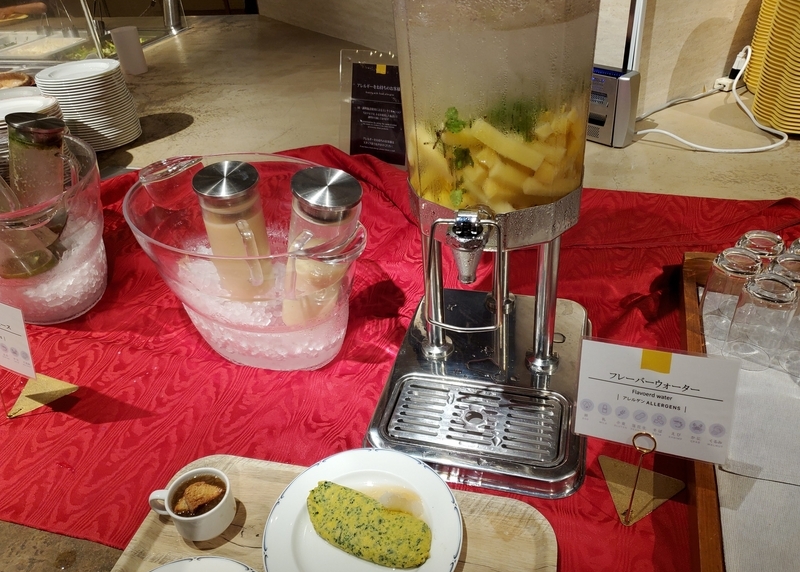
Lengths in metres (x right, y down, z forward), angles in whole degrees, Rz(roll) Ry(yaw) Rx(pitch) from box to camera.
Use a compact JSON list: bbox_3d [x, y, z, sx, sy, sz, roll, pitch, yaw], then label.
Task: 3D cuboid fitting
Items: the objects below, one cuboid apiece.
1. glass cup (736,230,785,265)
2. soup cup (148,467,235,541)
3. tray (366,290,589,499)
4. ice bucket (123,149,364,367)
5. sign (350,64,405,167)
[{"bbox_3d":[0.497,-0.013,0.851,0.061,0.112,0.061,5,35,15],"label":"glass cup"},{"bbox_3d":[-0.224,0.236,0.645,0.095,0.048,0.065,5,35,15],"label":"soup cup"},{"bbox_3d":[0.118,0.117,0.806,0.261,0.027,0.354,5,35,15],"label":"tray"},{"bbox_3d":[-0.216,-0.035,0.908,0.292,0.220,0.445,-31,41,-34],"label":"ice bucket"},{"bbox_3d":[-0.047,-0.393,1.378,0.152,0.213,0.015,14,23,28],"label":"sign"}]

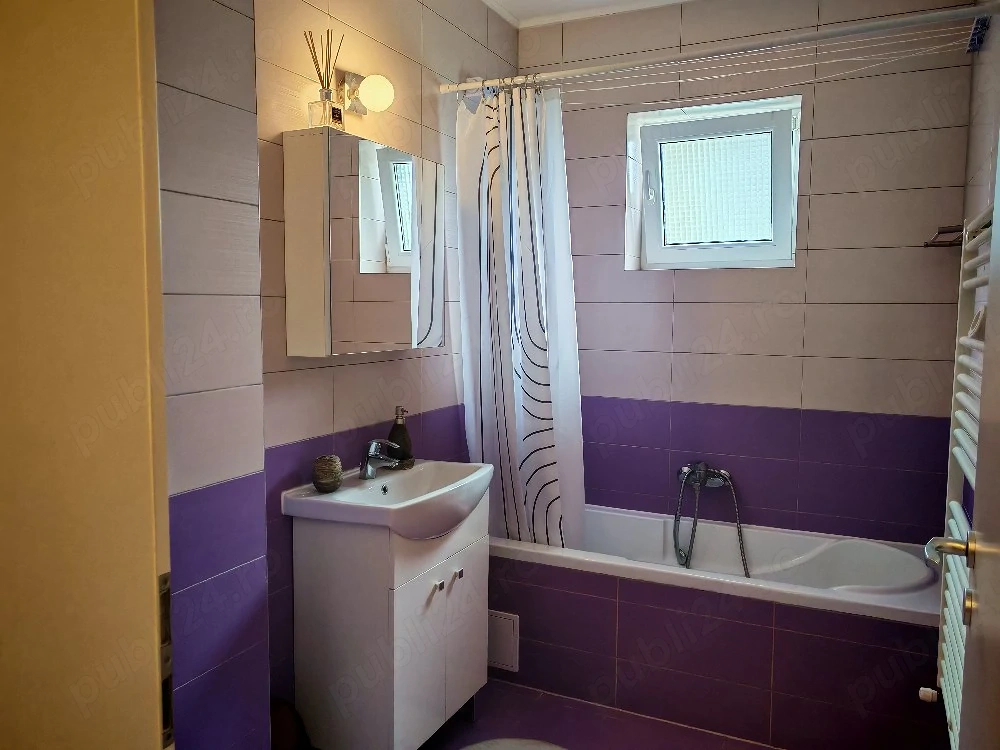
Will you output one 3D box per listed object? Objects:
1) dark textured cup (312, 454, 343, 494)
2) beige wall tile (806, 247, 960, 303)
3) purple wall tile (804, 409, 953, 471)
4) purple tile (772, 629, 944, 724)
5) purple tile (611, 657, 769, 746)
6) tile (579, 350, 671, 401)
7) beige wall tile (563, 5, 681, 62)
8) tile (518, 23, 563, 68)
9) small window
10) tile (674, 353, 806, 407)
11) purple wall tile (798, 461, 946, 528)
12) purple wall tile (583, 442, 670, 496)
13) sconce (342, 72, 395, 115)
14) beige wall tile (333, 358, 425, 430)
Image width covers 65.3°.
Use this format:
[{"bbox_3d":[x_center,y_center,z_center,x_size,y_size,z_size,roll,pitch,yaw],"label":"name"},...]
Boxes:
[{"bbox_3d":[-0.490,0.280,2.205,0.086,0.102,0.086,0,5,0],"label":"dark textured cup"},{"bbox_3d":[1.375,-0.359,2.820,0.494,0.201,0.012,3,6,26],"label":"beige wall tile"},{"bbox_3d":[1.379,0.242,2.887,0.497,0.200,0.012,3,5,26],"label":"purple wall tile"},{"bbox_3d":[1.074,0.895,2.317,0.497,0.200,0.012,3,5,26],"label":"purple tile"},{"bbox_3d":[0.622,1.059,2.539,0.500,0.180,0.010,3,6,26],"label":"purple tile"},{"bbox_3d":[0.482,-0.002,3.303,0.500,0.200,0.012,3,5,26],"label":"tile"},{"bbox_3d":[0.491,-1.393,3.180,0.501,0.171,0.010,3,6,26],"label":"beige wall tile"},{"bbox_3d":[0.176,-1.401,3.332,0.198,0.163,0.010,3,6,26],"label":"tile"},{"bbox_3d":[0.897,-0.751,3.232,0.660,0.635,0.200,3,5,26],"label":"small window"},{"bbox_3d":[0.928,0.019,3.073,0.498,0.201,0.012,3,6,26],"label":"tile"},{"bbox_3d":[1.377,0.443,2.902,0.496,0.202,0.010,3,6,26],"label":"purple wall tile"},{"bbox_3d":[0.479,0.397,3.327,0.498,0.201,0.012,3,6,26],"label":"purple wall tile"},{"bbox_3d":[-0.383,-0.825,2.289,0.156,0.112,0.108,3,6,26],"label":"sconce"},{"bbox_3d":[-0.389,0.057,2.544,0.010,0.201,0.500,3,5,26],"label":"beige wall tile"}]

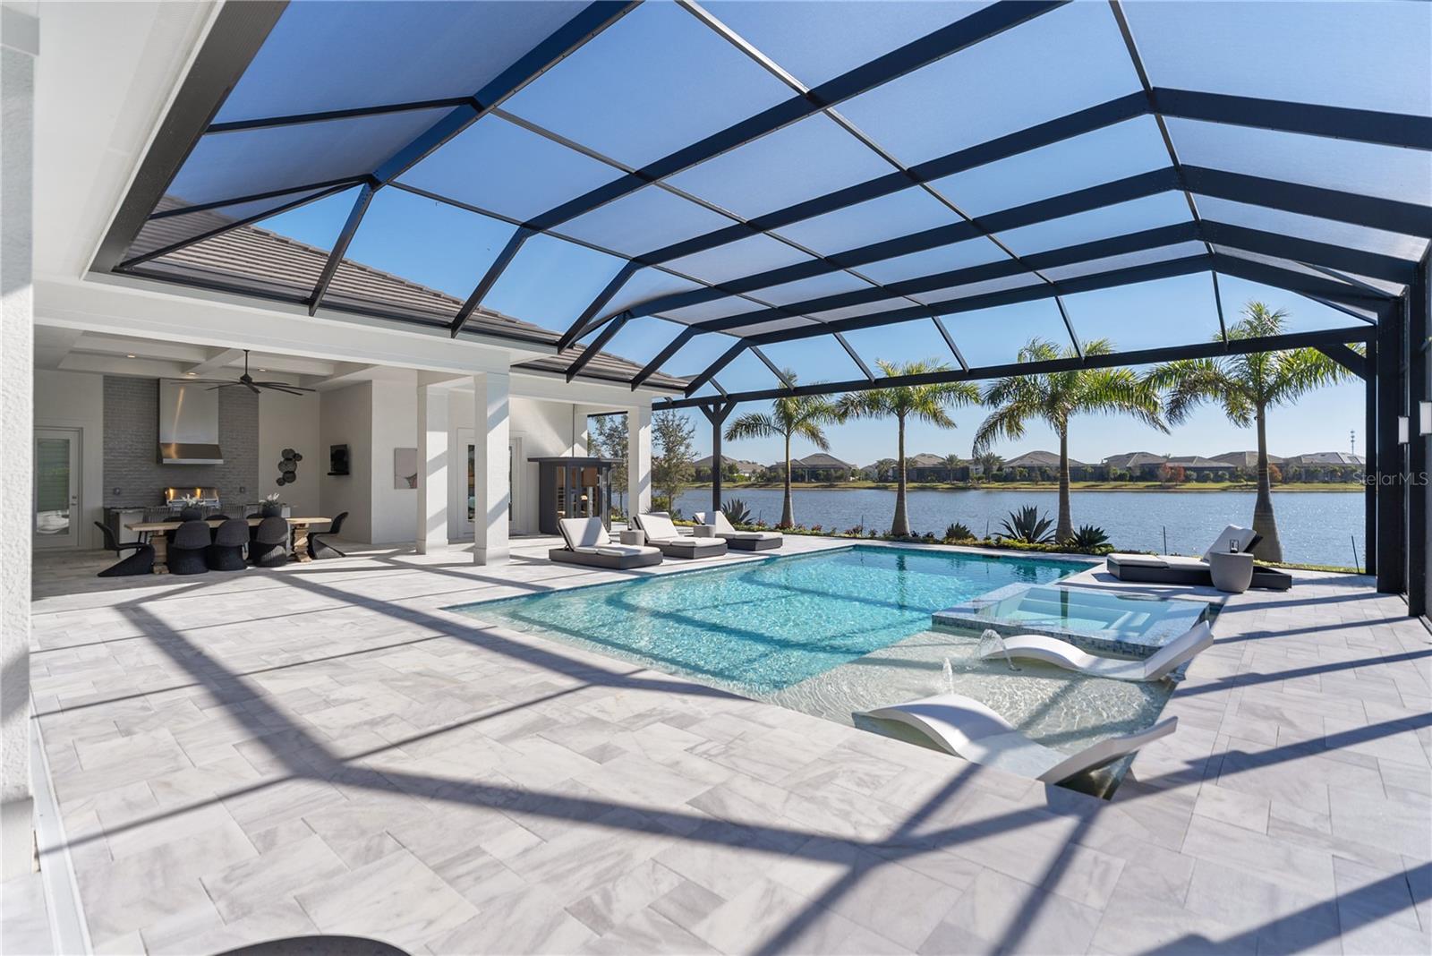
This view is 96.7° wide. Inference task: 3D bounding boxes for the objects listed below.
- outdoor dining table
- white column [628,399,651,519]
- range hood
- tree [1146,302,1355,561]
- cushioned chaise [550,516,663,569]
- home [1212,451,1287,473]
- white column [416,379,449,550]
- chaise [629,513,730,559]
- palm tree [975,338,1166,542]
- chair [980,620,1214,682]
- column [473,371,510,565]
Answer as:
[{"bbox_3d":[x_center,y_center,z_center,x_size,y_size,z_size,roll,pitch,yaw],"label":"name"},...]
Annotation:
[{"bbox_3d":[-8.320,1.133,11.000,1.050,0.755,2.750,0,0,42],"label":"outdoor dining table"},{"bbox_3d":[-2.031,-0.197,17.016,0.430,3.320,0.430,0,1,41],"label":"white column"},{"bbox_3d":[-12.127,-1.250,14.700,0.680,1.900,1.070,0,1,41],"label":"range hood"},{"bbox_3d":[9.980,-0.840,11.900,3.300,4.860,3.300,0,0,40],"label":"tree"},{"bbox_3d":[-1.998,1.141,11.365,1.870,0.720,0.960,0,0,36],"label":"cushioned chaise"},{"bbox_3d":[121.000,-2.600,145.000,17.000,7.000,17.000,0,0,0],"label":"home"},{"bbox_3d":[-5.746,-0.180,12.919,0.430,3.380,0.430,0,0,42],"label":"white column"},{"bbox_3d":[-0.790,1.120,12.850,1.860,0.780,0.950,0,0,42],"label":"chaise"},{"bbox_3d":[8.046,-0.800,14.700,3.900,4.750,3.800,0,0,29],"label":"palm tree"},{"bbox_3d":[3.409,1.562,5.789,1.793,0.636,0.621,0,0,34],"label":"chair"},{"bbox_3d":[-3.960,-0.155,11.217,0.430,3.320,0.430,0,1,41],"label":"column"}]

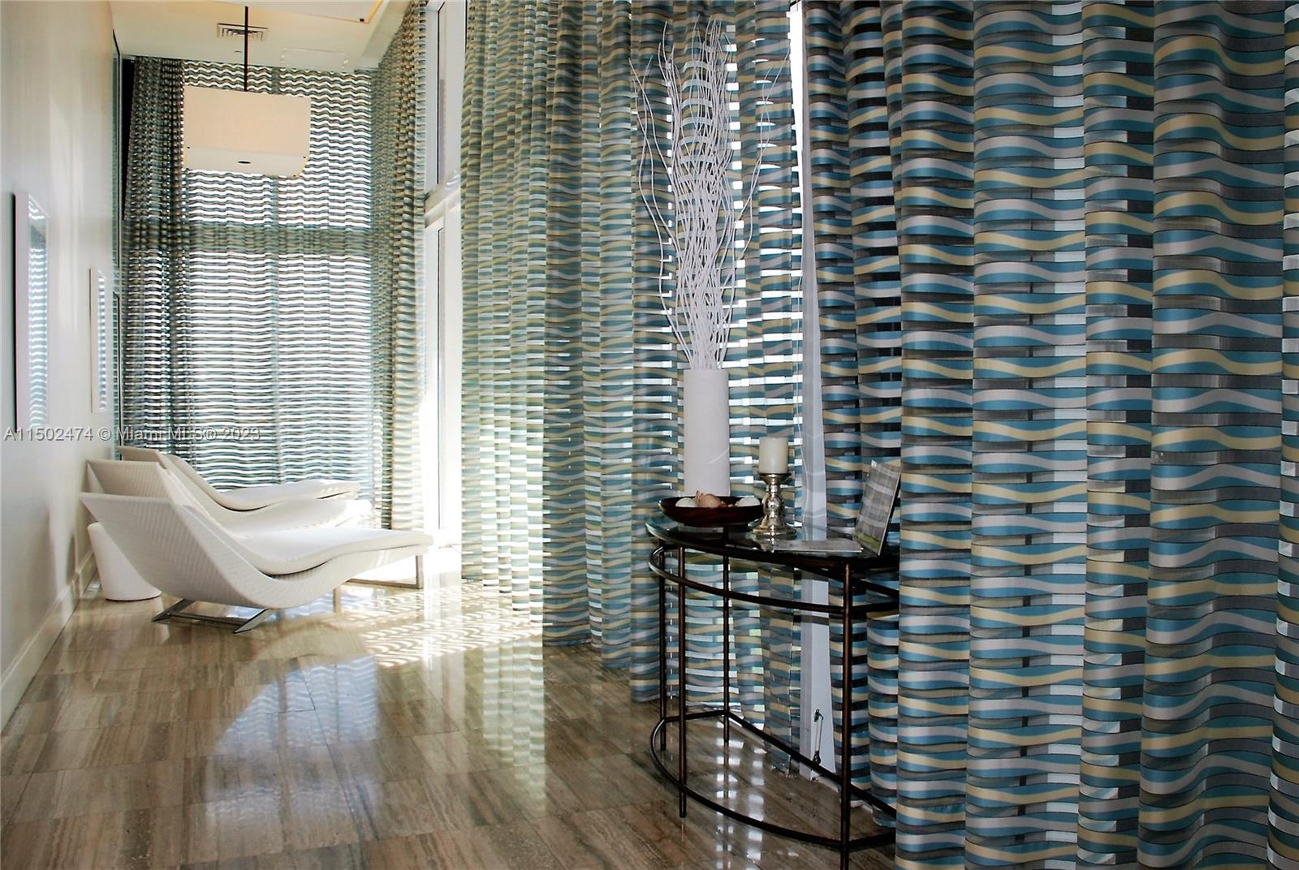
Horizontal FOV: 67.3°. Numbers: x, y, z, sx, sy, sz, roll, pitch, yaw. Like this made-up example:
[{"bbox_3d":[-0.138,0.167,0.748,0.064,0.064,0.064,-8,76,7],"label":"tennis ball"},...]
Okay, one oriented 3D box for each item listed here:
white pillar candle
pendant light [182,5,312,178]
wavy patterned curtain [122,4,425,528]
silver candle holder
[{"bbox_3d":[0.364,0.061,2.847,0.085,0.108,0.085,0,3,0],"label":"white pillar candle"},{"bbox_3d":[-2.729,-2.411,6.593,0.780,1.115,0.780,-1,3,-24],"label":"pendant light"},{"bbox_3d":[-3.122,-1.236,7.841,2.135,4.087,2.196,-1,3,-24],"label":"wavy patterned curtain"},{"bbox_3d":[0.364,0.199,2.854,0.127,0.172,0.127,0,3,0],"label":"silver candle holder"}]

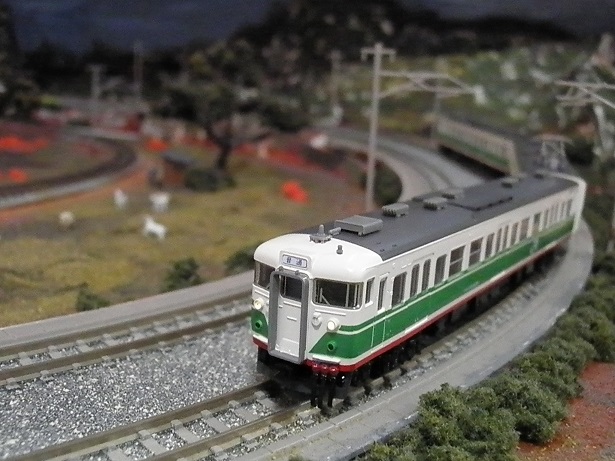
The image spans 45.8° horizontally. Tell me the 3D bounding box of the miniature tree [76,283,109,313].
[{"bbox_3d":[-0.046,0.014,0.155,0.007,0.007,0.007,3,12,0],"label":"miniature tree"}]

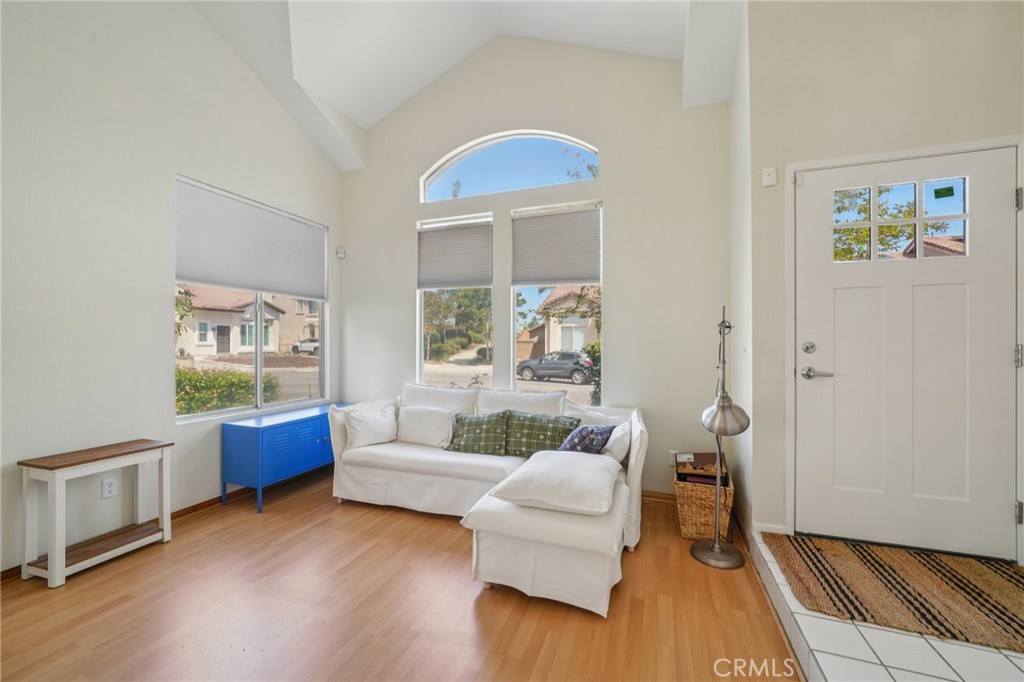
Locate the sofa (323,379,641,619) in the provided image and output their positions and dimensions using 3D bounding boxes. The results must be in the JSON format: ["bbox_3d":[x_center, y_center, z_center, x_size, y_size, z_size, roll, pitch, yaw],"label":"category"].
[{"bbox_3d":[-0.281,0.820,2.592,2.280,0.860,1.290,0,0,20],"label":"sofa"}]

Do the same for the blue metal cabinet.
[{"bbox_3d":[-1.834,0.935,3.301,0.410,0.630,1.130,0,0,20],"label":"blue metal cabinet"}]

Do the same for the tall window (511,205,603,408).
[{"bbox_3d":[0.377,-0.275,3.153,0.777,1.730,0.100,0,0,19],"label":"tall window"}]

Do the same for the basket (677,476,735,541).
[{"bbox_3d":[1.220,1.068,2.400,0.325,0.365,0.290,0,0,20],"label":"basket"}]

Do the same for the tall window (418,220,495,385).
[{"bbox_3d":[-0.529,-0.275,3.457,0.777,1.730,0.100,0,0,19],"label":"tall window"}]

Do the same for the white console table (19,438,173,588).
[{"bbox_3d":[-2.375,0.947,2.155,0.325,0.605,0.510,0,0,20],"label":"white console table"}]

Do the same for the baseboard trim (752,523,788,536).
[{"bbox_3d":[1.477,1.078,2.114,0.178,0.058,0.015,0,0,17],"label":"baseboard trim"}]

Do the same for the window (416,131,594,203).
[{"bbox_3d":[-0.069,-1.585,3.303,1.670,0.560,0.100,0,0,19],"label":"window"}]

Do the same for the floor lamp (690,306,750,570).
[{"bbox_3d":[1.190,0.525,2.130,0.280,1.450,0.330,0,0,20],"label":"floor lamp"}]

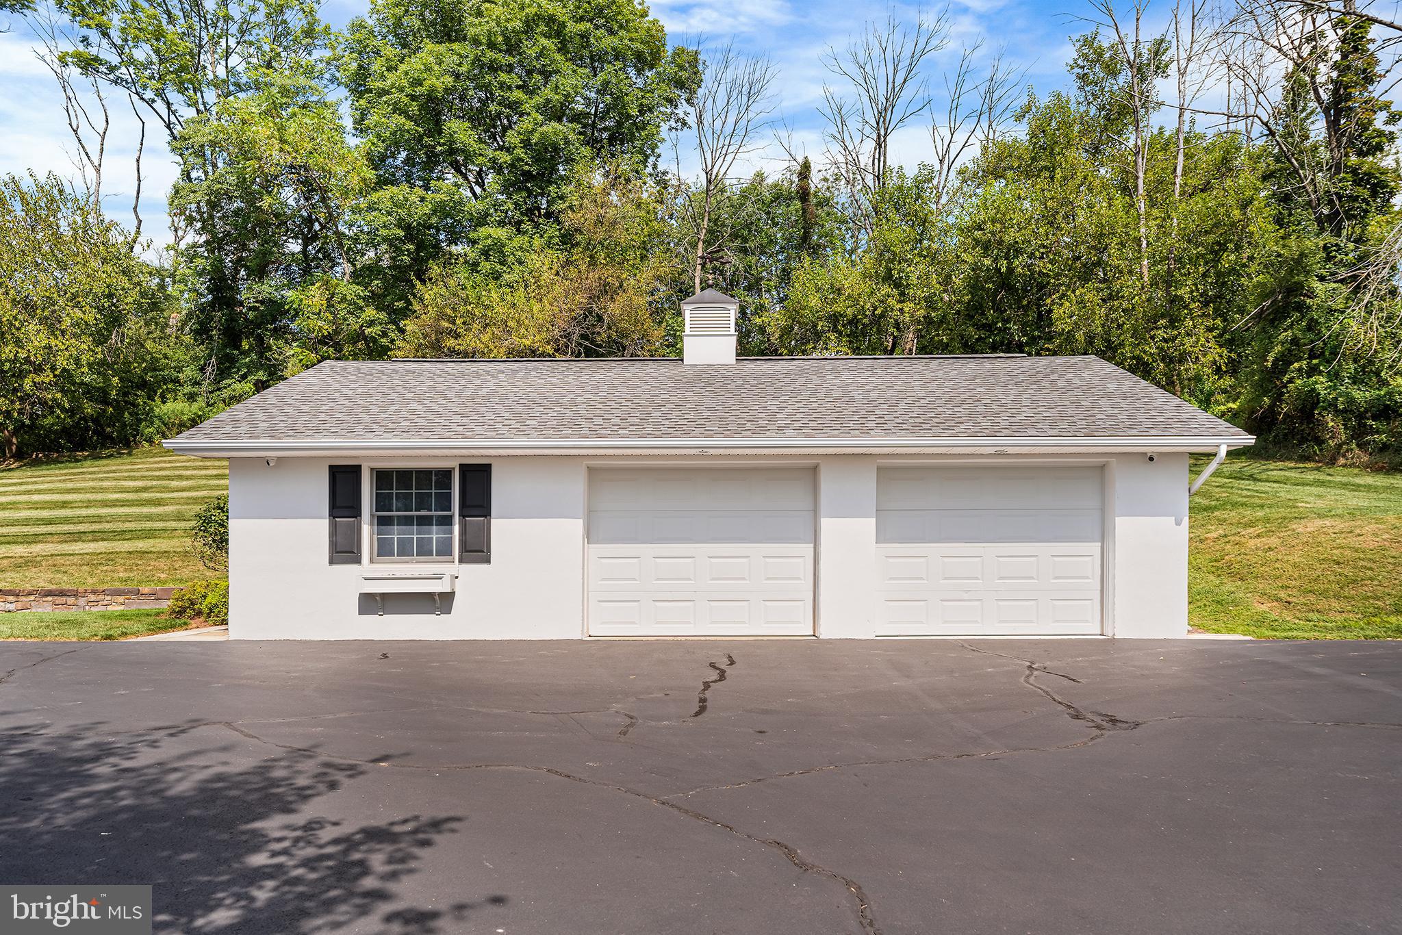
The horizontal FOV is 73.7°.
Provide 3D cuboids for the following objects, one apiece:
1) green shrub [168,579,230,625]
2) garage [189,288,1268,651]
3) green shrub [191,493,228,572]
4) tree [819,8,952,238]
[{"bbox_3d":[-6.850,1.850,13.000,1.150,0.680,1.050,0,0,0],"label":"green shrub"},{"bbox_3d":[0.170,-0.400,15.150,12.600,5.000,8.900,0,0,1],"label":"garage"},{"bbox_3d":[-7.200,1.000,14.400,1.100,1.250,1.100,0,0,0],"label":"green shrub"},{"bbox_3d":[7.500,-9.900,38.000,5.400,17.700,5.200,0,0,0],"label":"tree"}]

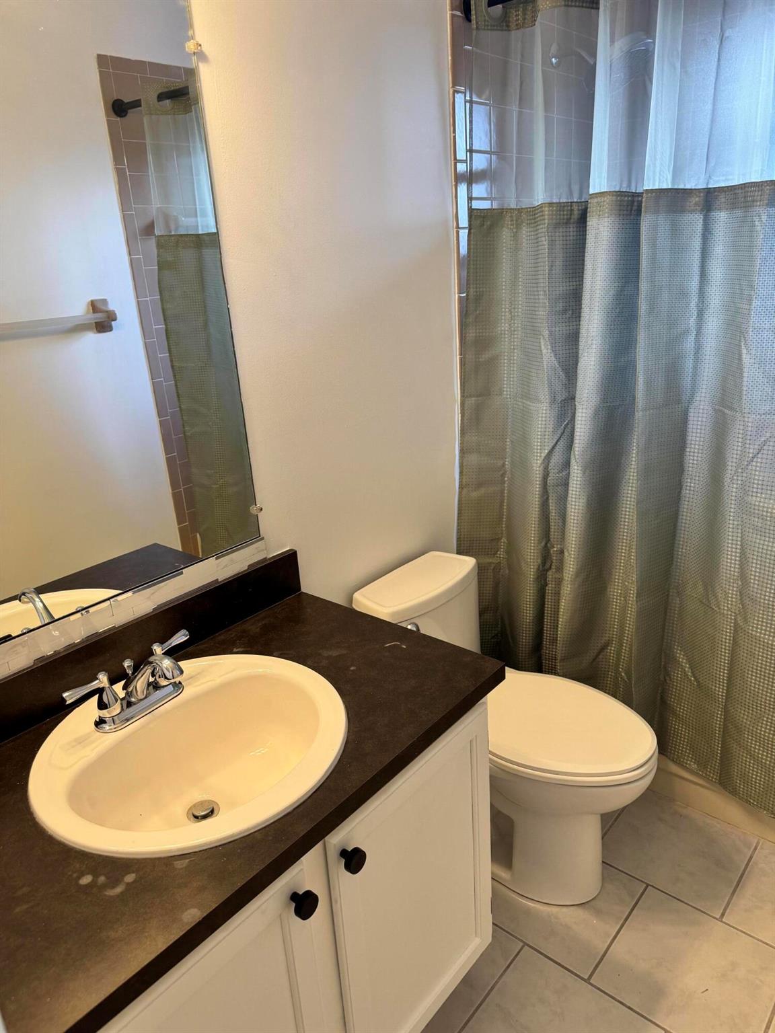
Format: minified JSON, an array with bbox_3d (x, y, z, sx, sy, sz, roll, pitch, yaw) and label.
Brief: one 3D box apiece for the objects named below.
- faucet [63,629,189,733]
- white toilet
[{"bbox_3d":[-0.380,0.262,1.142,0.164,0.130,0.222,13,26,39],"label":"faucet"},{"bbox_3d":[0.299,0.525,1.742,0.682,0.693,0.360,13,26,39],"label":"white toilet"}]

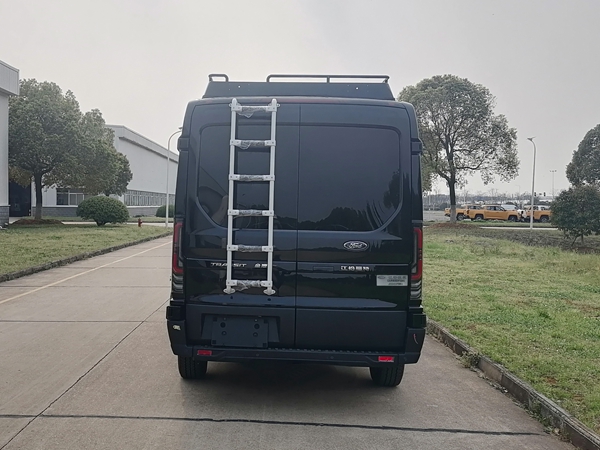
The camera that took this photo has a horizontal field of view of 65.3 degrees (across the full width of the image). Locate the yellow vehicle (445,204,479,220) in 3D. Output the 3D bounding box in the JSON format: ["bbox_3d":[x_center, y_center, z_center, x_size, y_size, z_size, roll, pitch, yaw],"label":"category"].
[{"bbox_3d":[18.800,-1.280,50.800,5.350,1.820,1.920,1,2,2],"label":"yellow vehicle"}]

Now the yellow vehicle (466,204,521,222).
[{"bbox_3d":[19.700,-1.140,48.100,5.350,1.830,1.920,1,2,5],"label":"yellow vehicle"}]

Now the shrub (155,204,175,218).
[{"bbox_3d":[-13.500,-1.400,48.000,2.600,1.380,2.500,1,2,-16],"label":"shrub"}]

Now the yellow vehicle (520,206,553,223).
[{"bbox_3d":[25.600,-1.080,47.800,5.350,1.830,1.920,1,2,5],"label":"yellow vehicle"}]

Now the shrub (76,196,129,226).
[{"bbox_3d":[-12.750,-0.860,30.200,3.350,1.900,3.250,0,3,-23],"label":"shrub"}]

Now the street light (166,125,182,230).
[{"bbox_3d":[-7.900,-3.020,30.000,1.400,6.400,0.300,1,2,0],"label":"street light"}]

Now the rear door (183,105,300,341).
[{"bbox_3d":[-0.440,-0.020,3.590,0.850,1.860,0.200,1,2,1],"label":"rear door"}]

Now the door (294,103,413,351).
[{"bbox_3d":[0.413,0.000,3.590,0.850,1.860,0.200,1,2,1],"label":"door"}]

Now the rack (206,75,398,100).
[{"bbox_3d":[0.020,-1.170,5.000,1.550,0.230,2.500,1,2,1],"label":"rack"}]

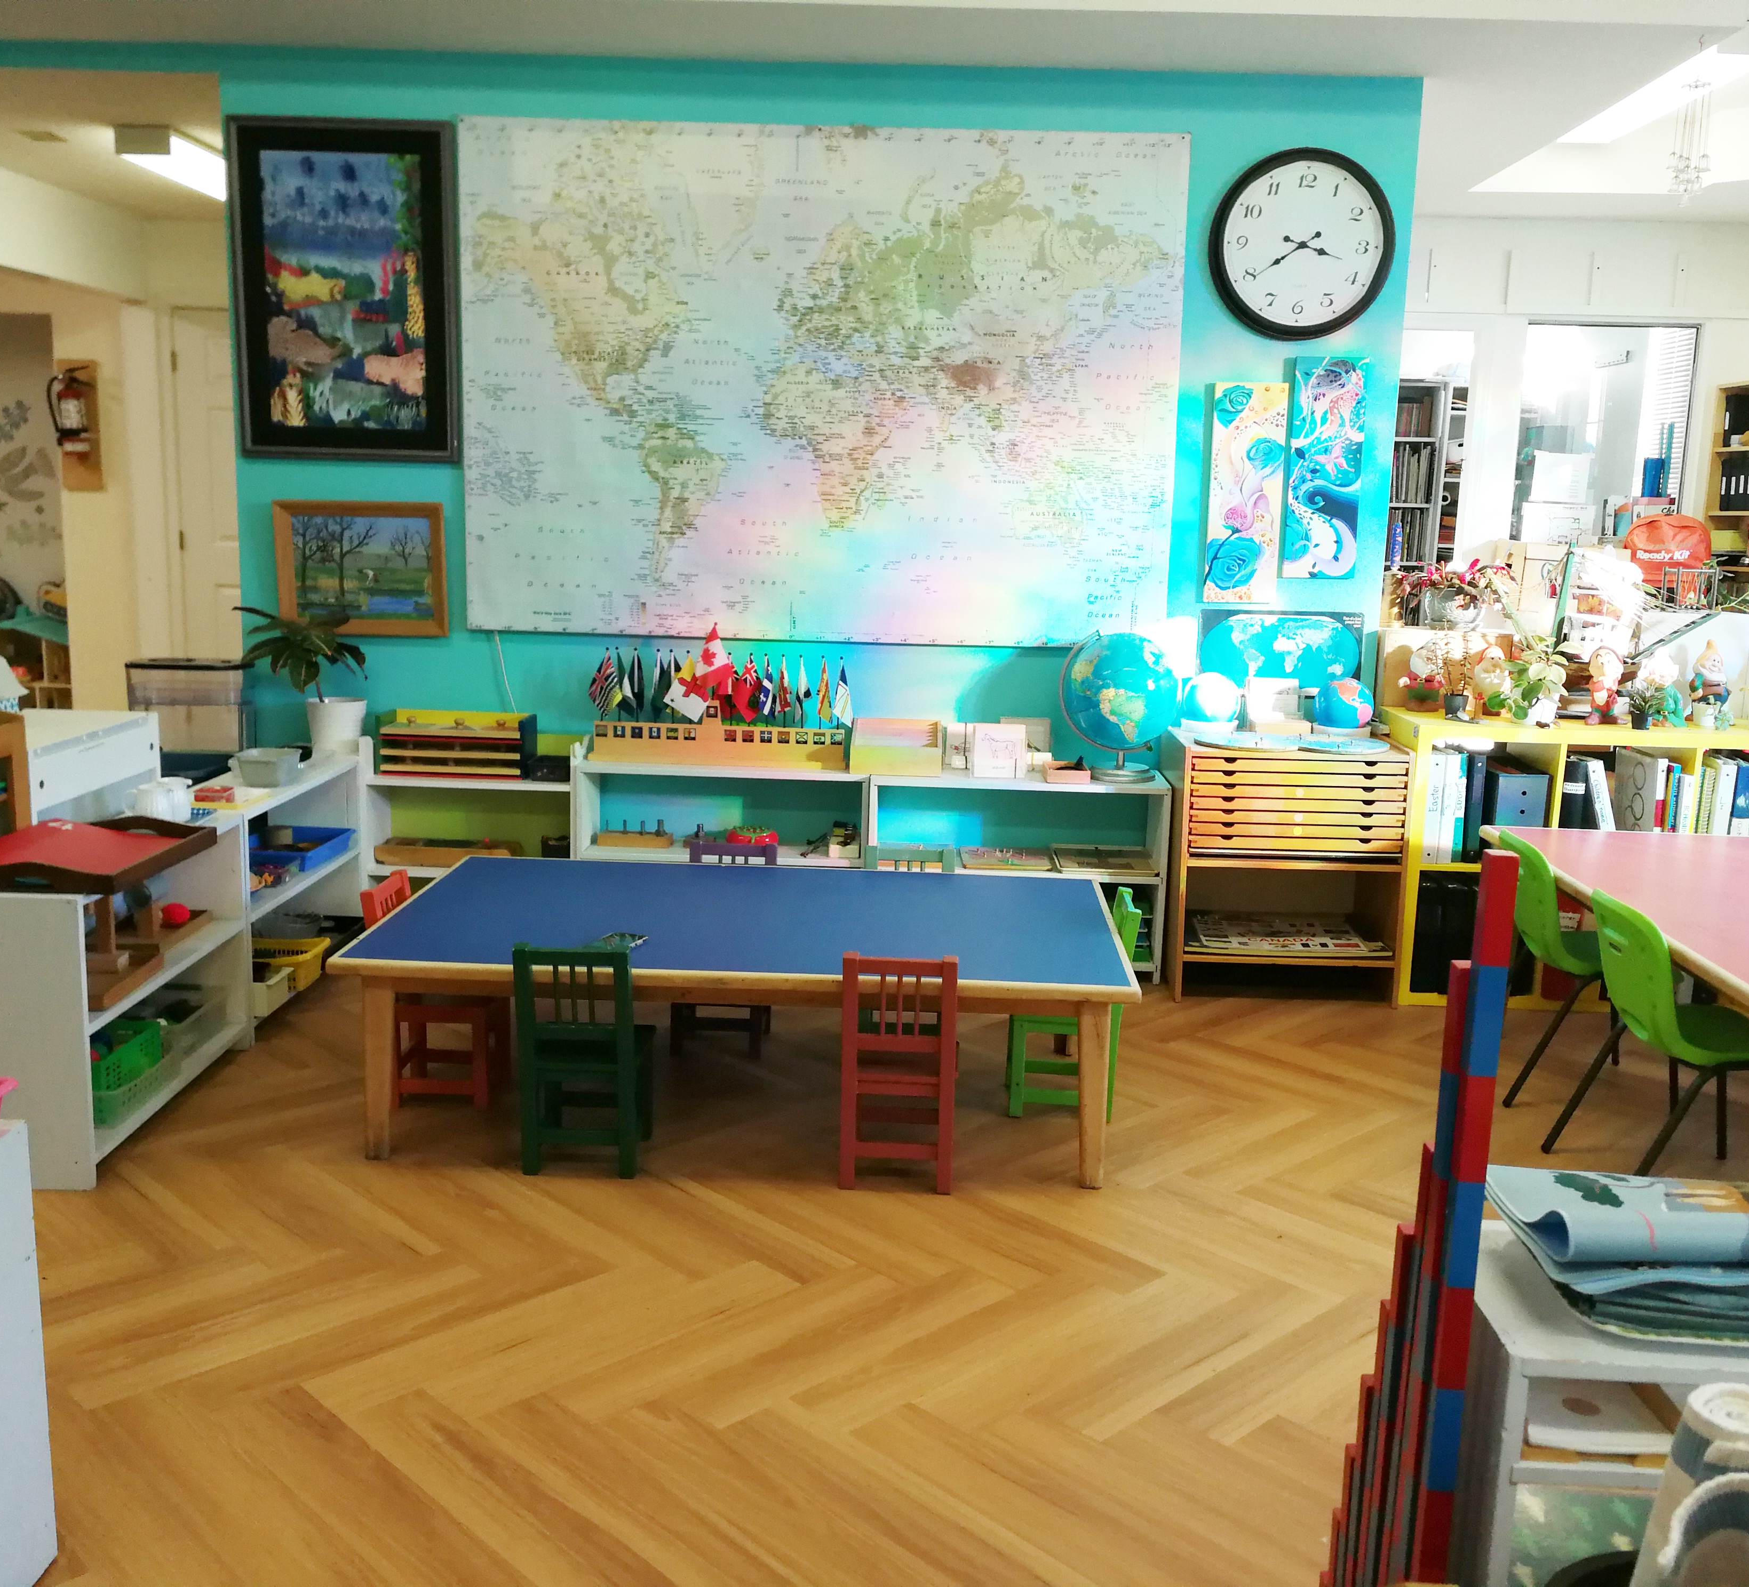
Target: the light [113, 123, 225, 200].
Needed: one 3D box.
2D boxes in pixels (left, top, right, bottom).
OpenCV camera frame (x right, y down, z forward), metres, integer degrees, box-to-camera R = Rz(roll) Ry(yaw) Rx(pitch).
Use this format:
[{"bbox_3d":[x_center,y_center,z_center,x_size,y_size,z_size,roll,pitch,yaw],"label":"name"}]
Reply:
[{"bbox_3d":[-2.383,-2.246,6.014,0.187,0.090,1.220,2,10,1],"label":"light"}]

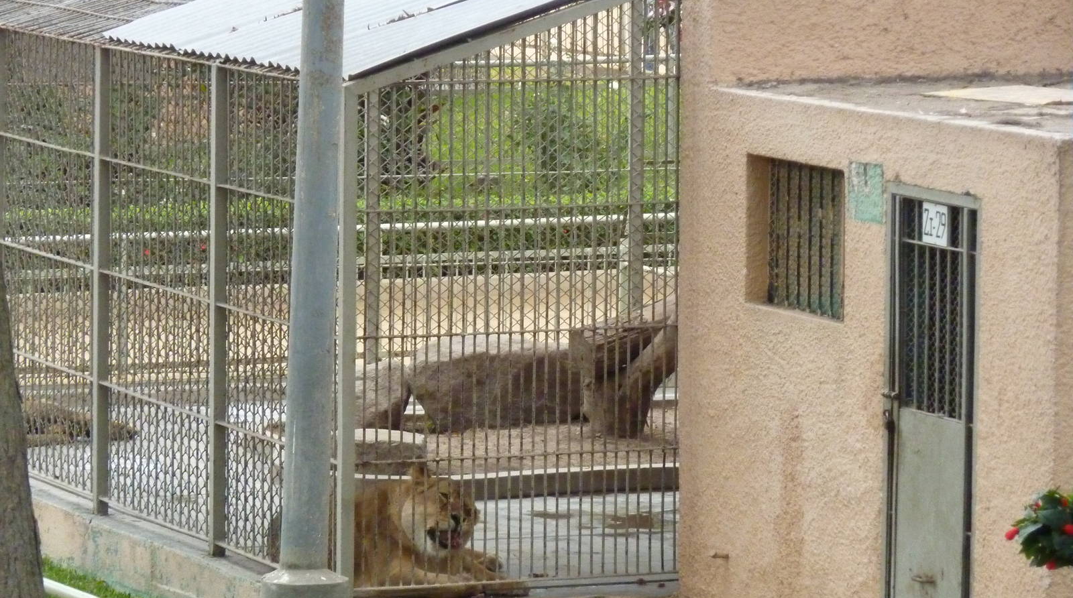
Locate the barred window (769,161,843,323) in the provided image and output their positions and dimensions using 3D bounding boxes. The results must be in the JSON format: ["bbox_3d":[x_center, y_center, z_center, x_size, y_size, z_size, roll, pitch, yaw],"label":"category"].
[{"bbox_3d":[1.073,-0.245,25.493,0.081,0.596,0.808,-2,7,-25],"label":"barred window"}]

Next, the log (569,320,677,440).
[{"bbox_3d":[0.472,0.378,30.401,0.667,0.566,0.586,1,6,6],"label":"log"}]

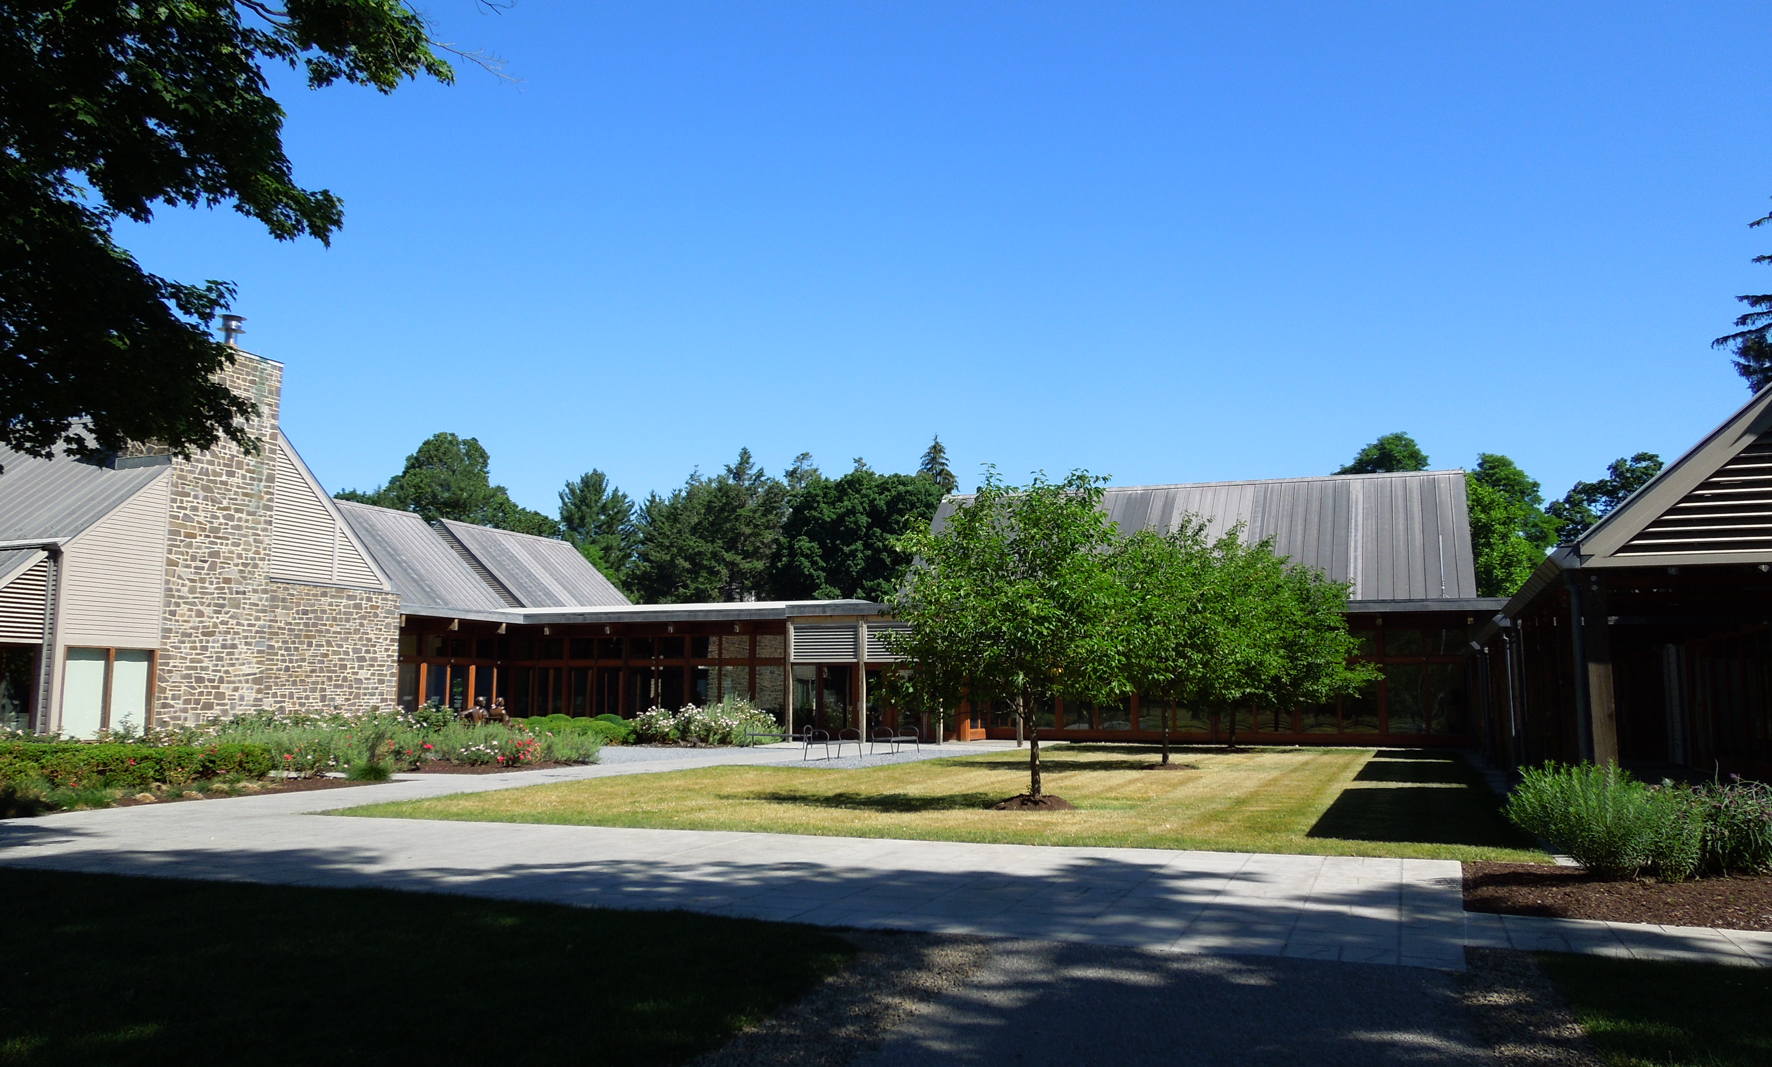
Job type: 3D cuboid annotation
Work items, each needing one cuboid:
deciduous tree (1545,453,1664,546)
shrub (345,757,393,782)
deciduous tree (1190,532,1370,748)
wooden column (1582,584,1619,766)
[{"bbox_3d":[44.383,3.429,78.882,7.629,16.945,7.247,-4,-8,29],"label":"deciduous tree"},{"bbox_3d":[-9.729,4.427,24.108,0.821,0.424,0.821,3,-8,-21],"label":"shrub"},{"bbox_3d":[12.362,3.377,40.582,6.049,6.937,5.800,-2,-8,17],"label":"deciduous tree"},{"bbox_3d":[8.151,1.956,14.549,0.250,3.060,0.250,-3,-8,22],"label":"wooden column"}]

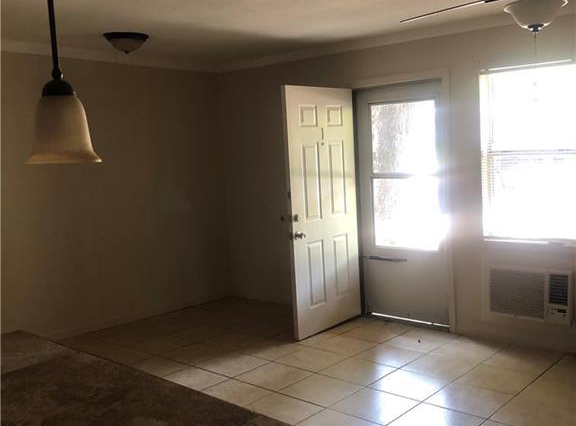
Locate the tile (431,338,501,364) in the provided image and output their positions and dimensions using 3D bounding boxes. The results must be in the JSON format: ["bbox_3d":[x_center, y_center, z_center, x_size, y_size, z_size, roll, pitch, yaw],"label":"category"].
[{"bbox_3d":[1.320,1.028,4.614,0.402,0.010,0.402,3,8,41],"label":"tile"}]

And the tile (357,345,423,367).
[{"bbox_3d":[0.746,1.052,4.578,0.402,0.010,0.402,3,8,41],"label":"tile"}]

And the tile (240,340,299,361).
[{"bbox_3d":[-0.131,1.064,4.817,0.403,0.010,0.403,3,8,41],"label":"tile"}]

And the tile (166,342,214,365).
[{"bbox_3d":[-0.705,1.092,4.781,0.403,0.010,0.403,3,8,41],"label":"tile"}]

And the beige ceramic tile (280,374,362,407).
[{"bbox_3d":[0.209,1.133,3.972,0.402,0.010,0.402,3,8,41],"label":"beige ceramic tile"}]

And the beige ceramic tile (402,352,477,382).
[{"bbox_3d":[1.051,1.068,4.310,0.402,0.010,0.402,3,8,41],"label":"beige ceramic tile"}]

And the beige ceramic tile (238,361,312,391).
[{"bbox_3d":[-0.093,1.139,4.298,0.406,0.012,0.406,3,8,42],"label":"beige ceramic tile"}]

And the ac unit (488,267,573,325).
[{"bbox_3d":[1.823,0.589,4.631,0.600,0.385,0.180,3,8,42],"label":"ac unit"}]

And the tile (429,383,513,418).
[{"bbox_3d":[1.106,1.138,3.782,0.406,0.012,0.406,3,8,42],"label":"tile"}]

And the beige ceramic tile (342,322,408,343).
[{"bbox_3d":[0.710,0.991,5.155,0.403,0.010,0.403,3,8,41],"label":"beige ceramic tile"}]

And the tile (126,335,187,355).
[{"bbox_3d":[-1.014,1.068,5.045,0.402,0.010,0.402,3,8,41],"label":"tile"}]

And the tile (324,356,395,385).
[{"bbox_3d":[0.489,1.109,4.330,0.406,0.012,0.406,3,8,42],"label":"tile"}]

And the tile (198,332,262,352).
[{"bbox_3d":[-0.437,1.065,5.153,0.406,0.012,0.406,3,8,42],"label":"tile"}]

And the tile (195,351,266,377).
[{"bbox_3d":[-0.399,1.108,4.513,0.403,0.010,0.403,3,8,41],"label":"tile"}]

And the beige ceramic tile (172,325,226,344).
[{"bbox_3d":[-0.745,1.051,5.427,0.406,0.012,0.406,3,8,42],"label":"beige ceramic tile"}]

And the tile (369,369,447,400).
[{"bbox_3d":[0.798,1.123,4.056,0.406,0.012,0.406,3,8,42],"label":"tile"}]

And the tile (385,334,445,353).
[{"bbox_3d":[1.014,1.012,4.882,0.402,0.010,0.402,3,8,41],"label":"tile"}]

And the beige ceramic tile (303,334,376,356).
[{"bbox_3d":[0.442,1.035,4.852,0.403,0.010,0.403,3,8,41],"label":"beige ceramic tile"}]

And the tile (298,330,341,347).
[{"bbox_3d":[0.136,1.020,5.120,0.403,0.010,0.403,3,8,41],"label":"tile"}]

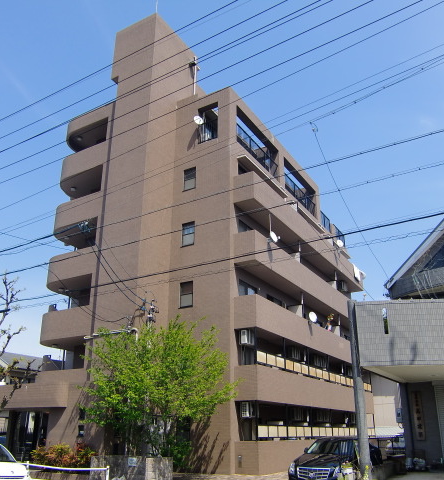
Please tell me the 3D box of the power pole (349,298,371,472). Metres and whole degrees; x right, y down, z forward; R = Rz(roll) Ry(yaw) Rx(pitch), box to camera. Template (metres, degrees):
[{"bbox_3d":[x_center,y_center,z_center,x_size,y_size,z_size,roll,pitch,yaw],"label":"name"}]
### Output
[{"bbox_3d":[4.709,5.073,17.900,0.362,6.093,0.362,-5,-21,13],"label":"power pole"}]

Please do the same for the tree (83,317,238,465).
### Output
[{"bbox_3d":[-2.140,5.326,17.978,5.136,5.388,4.532,3,-20,-6],"label":"tree"}]

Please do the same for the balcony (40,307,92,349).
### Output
[{"bbox_3d":[-6.782,4.239,24.626,4.230,1.349,2.518,-11,-23,28],"label":"balcony"}]

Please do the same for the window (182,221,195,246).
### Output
[{"bbox_3d":[-1.525,-0.252,23.902,0.675,1.138,0.141,-11,-23,28],"label":"window"}]

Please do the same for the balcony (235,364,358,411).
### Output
[{"bbox_3d":[4.869,8.145,27.123,1.208,1.359,16.163,-11,-23,28],"label":"balcony"}]

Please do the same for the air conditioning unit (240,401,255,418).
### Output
[{"bbox_3d":[1.052,7.021,21.296,0.302,0.564,0.806,-11,-23,28],"label":"air conditioning unit"}]

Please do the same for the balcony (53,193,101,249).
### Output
[{"bbox_3d":[-6.822,-1.002,26.643,4.330,1.359,2.568,-11,-23,28],"label":"balcony"}]

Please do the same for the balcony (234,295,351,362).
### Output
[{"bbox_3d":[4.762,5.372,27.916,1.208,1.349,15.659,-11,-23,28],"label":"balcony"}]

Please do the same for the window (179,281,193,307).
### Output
[{"bbox_3d":[-1.542,2.421,22.912,0.675,1.178,0.141,-11,-23,28],"label":"window"}]

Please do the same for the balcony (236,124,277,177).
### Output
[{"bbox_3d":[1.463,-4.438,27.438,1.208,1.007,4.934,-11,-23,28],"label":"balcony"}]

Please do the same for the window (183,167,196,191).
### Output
[{"bbox_3d":[-1.507,-2.901,24.882,0.675,1.148,0.141,-11,-23,28],"label":"window"}]

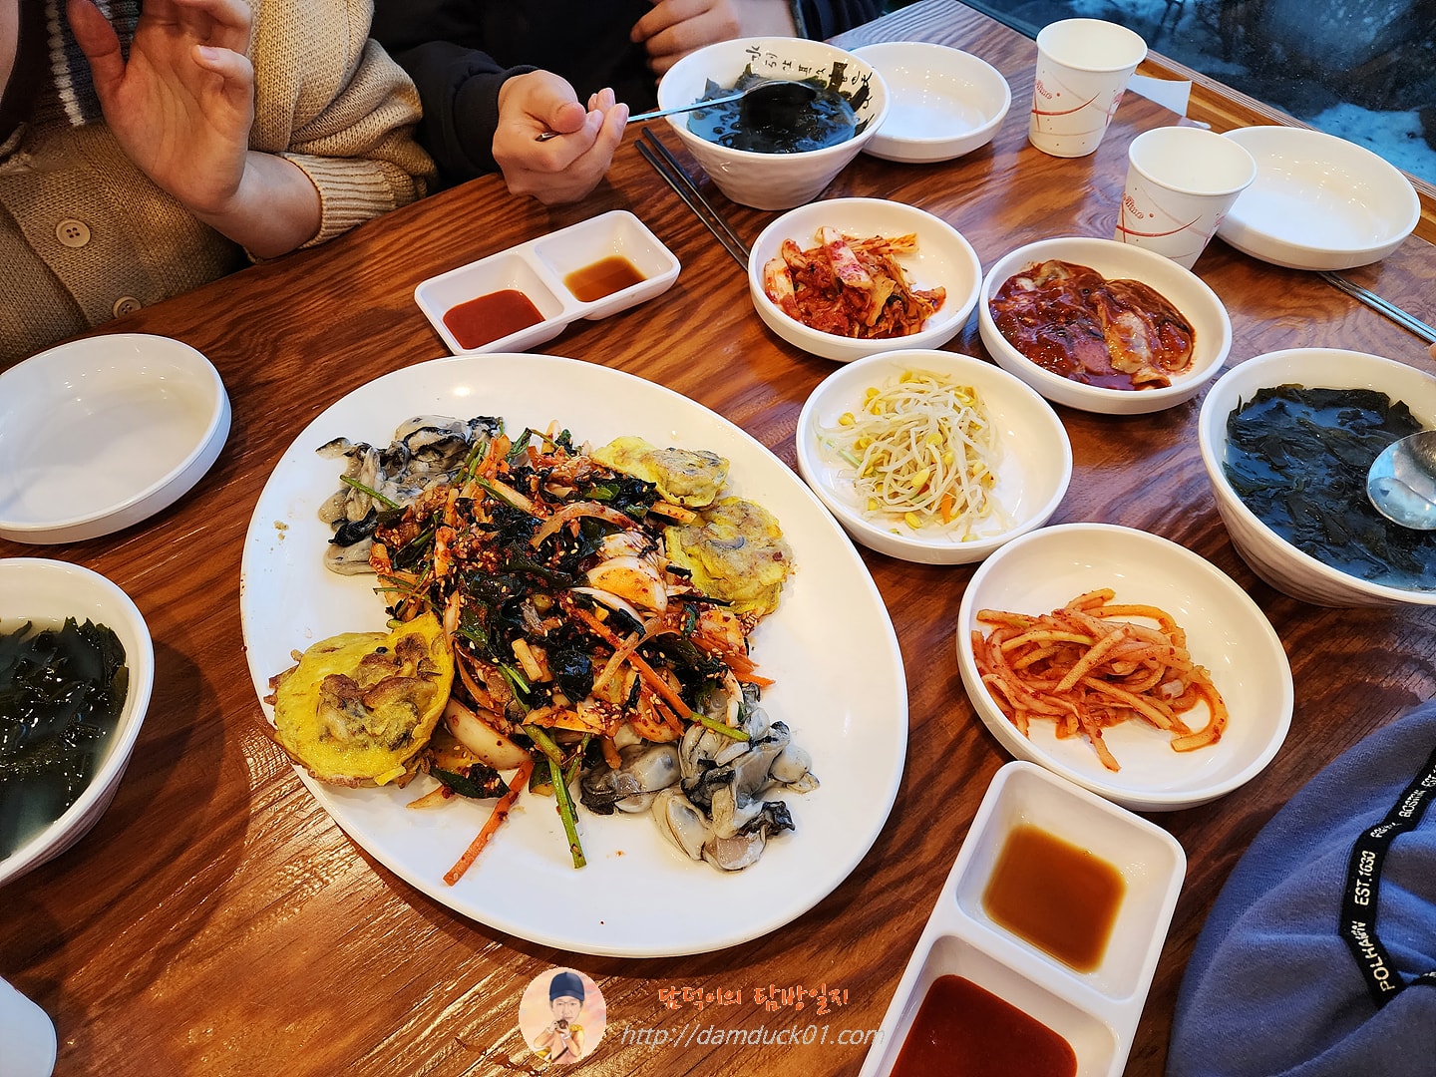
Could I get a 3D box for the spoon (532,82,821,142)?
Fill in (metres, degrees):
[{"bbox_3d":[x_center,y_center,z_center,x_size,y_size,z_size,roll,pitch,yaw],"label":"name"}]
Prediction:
[{"bbox_3d":[-0.022,-0.275,0.623,0.199,0.022,0.042,-17,55,-19],"label":"spoon"}]

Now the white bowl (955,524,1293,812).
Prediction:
[{"bbox_3d":[0.182,0.058,0.439,0.144,0.025,0.144,0,53,0],"label":"white bowl"}]

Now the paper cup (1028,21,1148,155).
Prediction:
[{"bbox_3d":[0.256,-0.318,0.682,0.073,0.070,0.073,1,53,0],"label":"paper cup"}]

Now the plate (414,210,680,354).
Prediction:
[{"bbox_3d":[-0.104,-0.153,0.598,0.153,0.025,0.078,-27,58,-18],"label":"plate"}]

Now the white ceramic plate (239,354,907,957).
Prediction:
[{"bbox_3d":[-0.074,0.032,0.459,0.265,0.027,0.364,-36,61,-24],"label":"white ceramic plate"}]

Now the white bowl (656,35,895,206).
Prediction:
[{"bbox_3d":[0.037,-0.274,0.650,0.152,0.062,0.152,0,53,0],"label":"white bowl"}]

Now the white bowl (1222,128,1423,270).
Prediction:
[{"bbox_3d":[0.395,-0.231,0.653,0.144,0.025,0.144,0,53,0],"label":"white bowl"}]

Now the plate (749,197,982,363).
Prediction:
[{"bbox_3d":[0.092,-0.161,0.603,0.144,0.025,0.144,0,53,0],"label":"plate"}]

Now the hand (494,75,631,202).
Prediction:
[{"bbox_3d":[-0.099,-0.252,0.602,0.085,0.076,0.082,-25,57,-18],"label":"hand"}]

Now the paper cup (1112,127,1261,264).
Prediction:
[{"bbox_3d":[0.282,-0.204,0.596,0.073,0.070,0.073,1,53,0],"label":"paper cup"}]

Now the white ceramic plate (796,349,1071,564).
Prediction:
[{"bbox_3d":[0.115,-0.044,0.516,0.144,0.025,0.144,0,53,0],"label":"white ceramic plate"}]

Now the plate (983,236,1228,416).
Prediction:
[{"bbox_3d":[0.224,-0.127,0.566,0.141,0.022,0.141,0,53,0],"label":"plate"}]

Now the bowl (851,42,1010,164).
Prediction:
[{"bbox_3d":[0.146,-0.328,0.718,0.141,0.022,0.141,1,53,0],"label":"bowl"}]

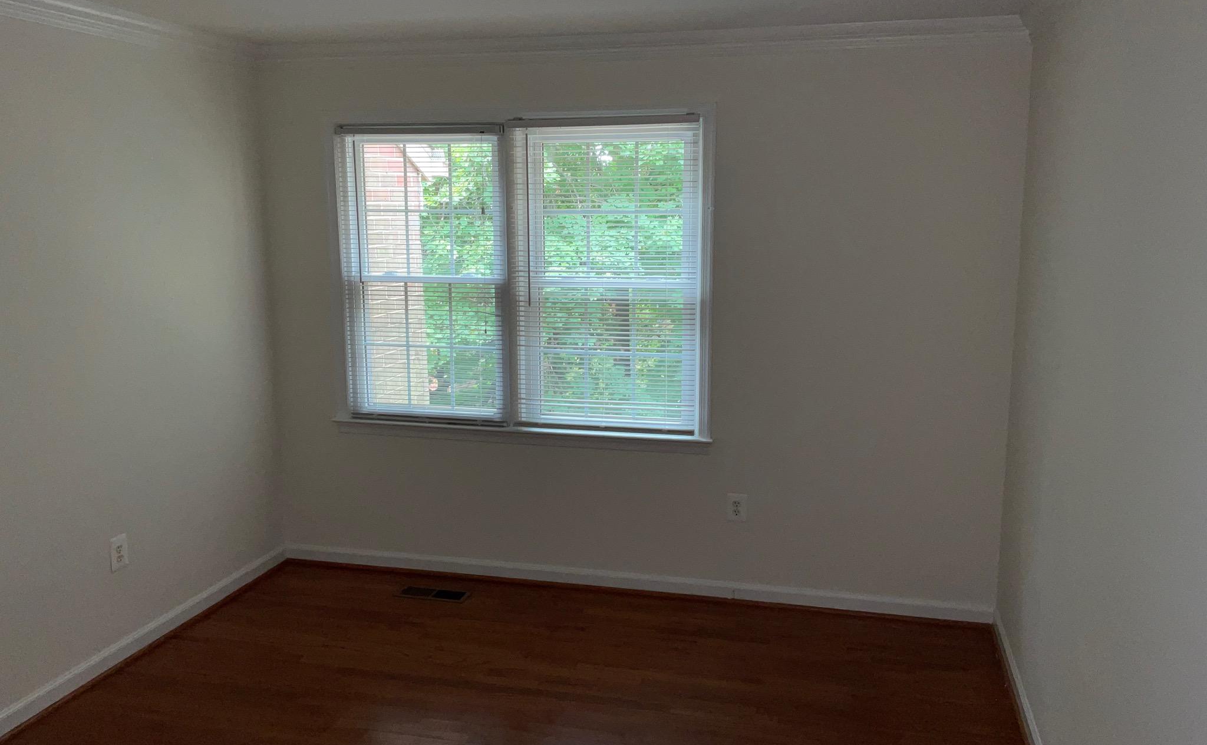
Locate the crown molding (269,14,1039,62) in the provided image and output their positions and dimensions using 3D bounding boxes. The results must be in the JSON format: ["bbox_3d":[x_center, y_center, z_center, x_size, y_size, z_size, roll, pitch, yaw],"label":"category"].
[{"bbox_3d":[0.011,-1.325,4.127,3.265,0.100,0.070,2,10,14],"label":"crown molding"}]

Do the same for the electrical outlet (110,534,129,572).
[{"bbox_3d":[-1.826,0.682,3.823,0.009,0.122,0.080,2,10,14],"label":"electrical outlet"}]

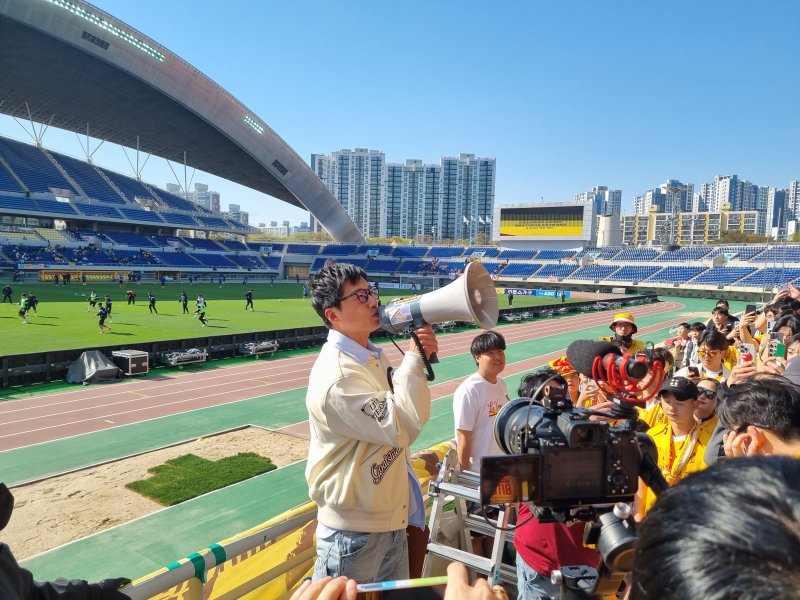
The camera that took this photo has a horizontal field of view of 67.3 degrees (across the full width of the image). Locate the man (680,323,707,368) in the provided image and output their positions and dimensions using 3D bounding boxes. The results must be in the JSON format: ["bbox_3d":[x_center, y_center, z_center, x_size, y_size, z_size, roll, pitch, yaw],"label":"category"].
[{"bbox_3d":[3.690,1.053,7.646,0.460,1.540,0.320,4,4,38],"label":"man"}]

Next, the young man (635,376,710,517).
[{"bbox_3d":[1.392,1.215,3.169,0.500,1.640,0.360,4,4,38],"label":"young man"}]

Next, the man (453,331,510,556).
[{"bbox_3d":[0.449,1.045,3.382,0.500,1.750,0.330,-1,5,-42],"label":"man"}]

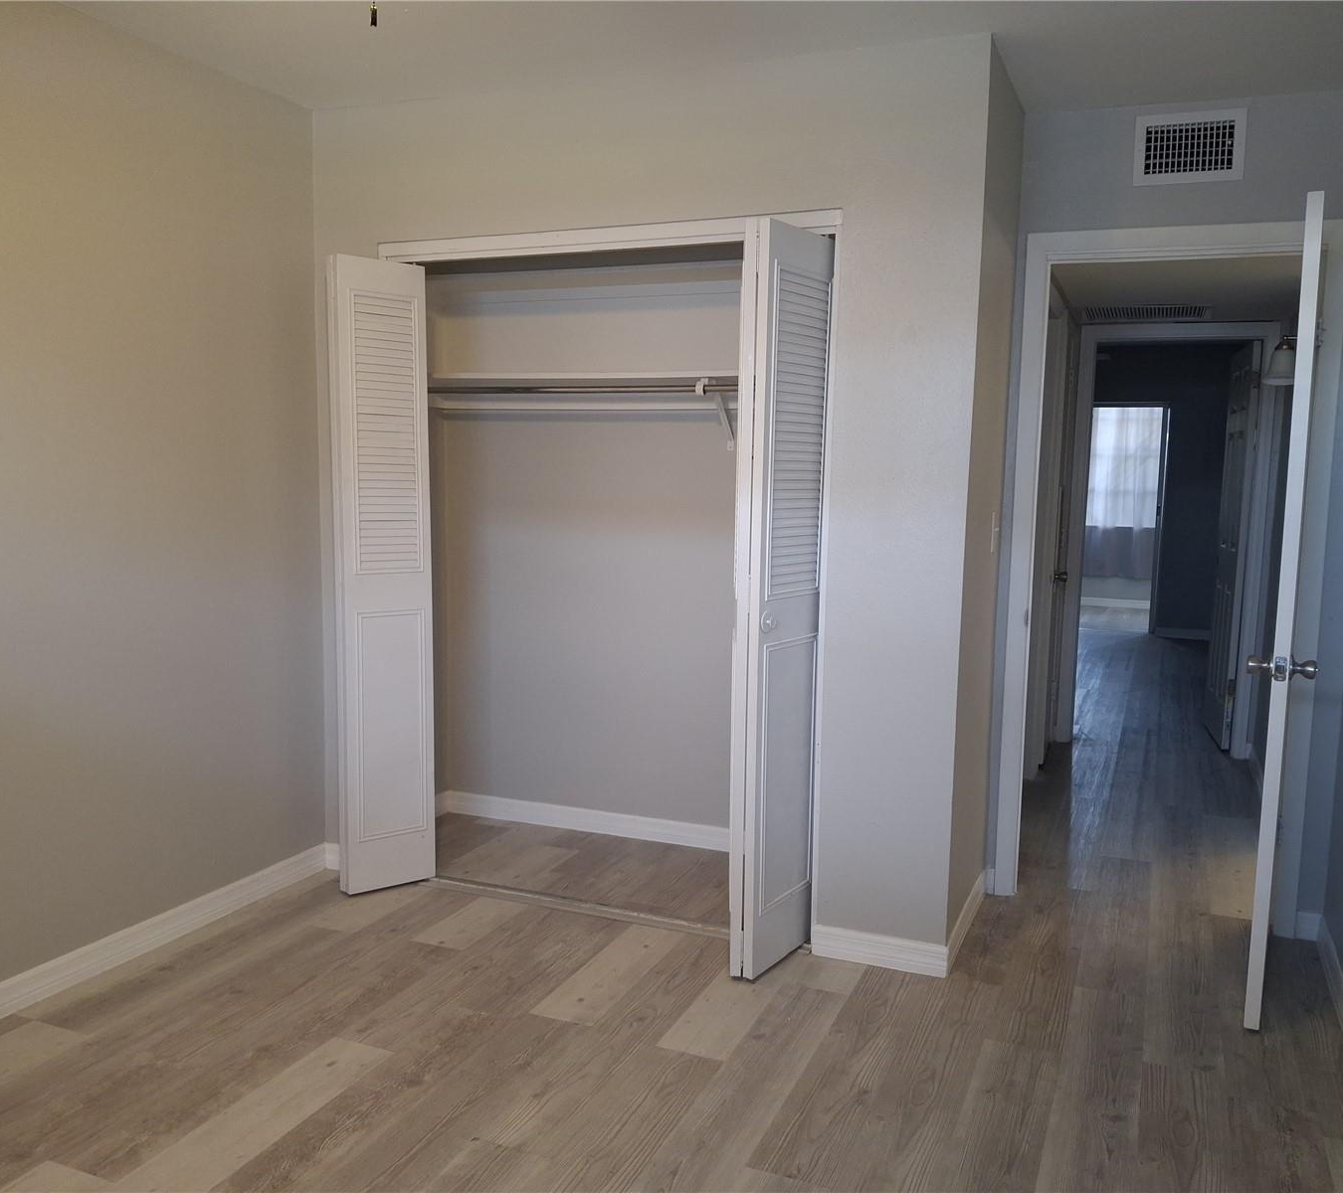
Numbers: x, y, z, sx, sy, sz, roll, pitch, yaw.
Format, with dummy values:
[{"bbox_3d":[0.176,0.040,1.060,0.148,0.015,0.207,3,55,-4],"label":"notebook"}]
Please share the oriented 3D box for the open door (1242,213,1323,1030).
[{"bbox_3d":[1.633,0.042,3.052,0.038,2.007,0.733,5,7,29],"label":"open door"}]

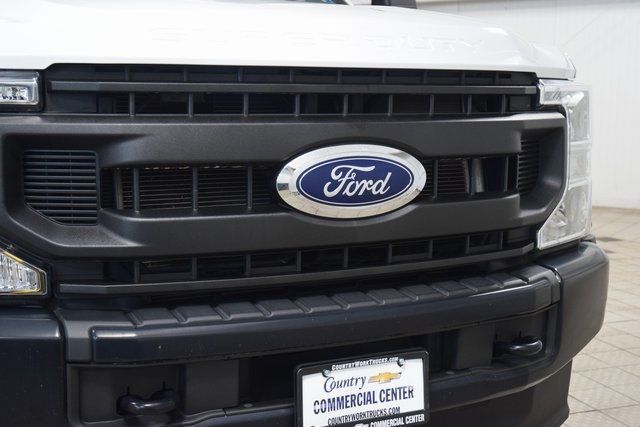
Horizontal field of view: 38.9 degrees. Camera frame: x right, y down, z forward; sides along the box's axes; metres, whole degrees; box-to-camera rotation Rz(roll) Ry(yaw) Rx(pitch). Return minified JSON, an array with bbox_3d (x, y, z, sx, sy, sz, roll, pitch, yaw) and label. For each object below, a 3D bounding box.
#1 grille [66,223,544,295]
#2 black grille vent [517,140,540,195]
[{"bbox_3d":[0.034,0.095,1.993,1.180,0.072,0.125,-3,8,-26],"label":"grille"},{"bbox_3d":[0.524,-0.114,2.283,0.045,0.140,0.148,7,10,41],"label":"black grille vent"}]

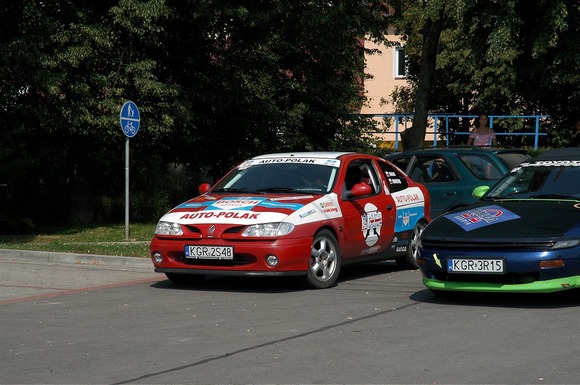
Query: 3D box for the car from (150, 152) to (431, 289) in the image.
[{"bbox_3d":[0.118,0.237,17.529,1.720,1.340,3.940,0,1,26],"label":"car"}]

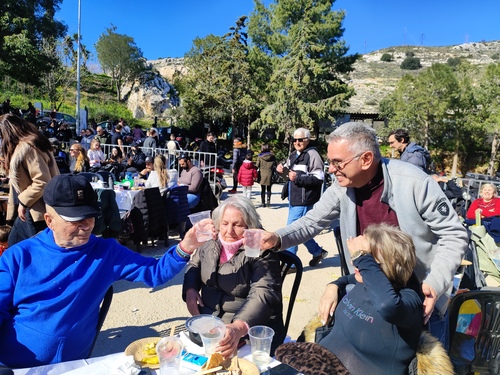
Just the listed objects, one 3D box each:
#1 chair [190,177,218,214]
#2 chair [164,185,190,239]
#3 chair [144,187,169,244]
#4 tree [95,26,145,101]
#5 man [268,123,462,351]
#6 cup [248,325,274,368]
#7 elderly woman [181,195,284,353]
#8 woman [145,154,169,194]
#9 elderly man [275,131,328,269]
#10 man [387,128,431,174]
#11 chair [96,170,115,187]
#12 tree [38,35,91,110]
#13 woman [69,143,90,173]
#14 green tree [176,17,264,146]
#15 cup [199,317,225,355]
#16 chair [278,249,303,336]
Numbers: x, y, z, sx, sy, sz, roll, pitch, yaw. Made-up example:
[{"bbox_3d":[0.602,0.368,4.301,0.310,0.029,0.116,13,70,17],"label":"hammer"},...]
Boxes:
[{"bbox_3d":[-0.878,0.278,6.163,0.540,0.860,0.480,3,6,-6],"label":"chair"},{"bbox_3d":[-1.148,0.346,5.380,0.540,0.820,0.560,0,7,-24],"label":"chair"},{"bbox_3d":[-1.433,0.360,5.120,0.540,0.850,0.460,8,8,41],"label":"chair"},{"bbox_3d":[-11.669,-11.043,31.000,4.600,6.800,4.400,3,7,0],"label":"tree"},{"bbox_3d":[0.472,0.493,1.484,0.620,1.520,0.750,9,8,44],"label":"man"},{"bbox_3d":[0.035,0.489,1.070,0.081,0.109,0.081,3,7,0],"label":"cup"},{"bbox_3d":[-0.136,0.617,1.600,0.520,1.180,0.720,6,6,22],"label":"elderly woman"},{"bbox_3d":[-1.508,0.096,5.596,0.500,1.250,0.720,-2,7,-40],"label":"woman"},{"bbox_3d":[0.644,0.132,4.250,0.500,1.730,0.540,-2,9,-41],"label":"elderly man"},{"bbox_3d":[1.974,0.180,4.400,0.460,1.760,0.500,4,7,5],"label":"man"},{"bbox_3d":[-2.542,0.175,6.100,0.540,0.820,0.560,3,7,0],"label":"chair"},{"bbox_3d":[-12.306,-7.629,23.000,3.500,5.100,3.400,0,7,-30],"label":"tree"},{"bbox_3d":[-3.433,-0.197,6.900,0.720,1.260,0.500,2,7,-12],"label":"woman"},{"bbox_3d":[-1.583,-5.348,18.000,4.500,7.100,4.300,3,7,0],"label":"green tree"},{"bbox_3d":[-0.108,0.449,1.010,0.077,0.092,0.077,3,6,0],"label":"cup"},{"bbox_3d":[-0.085,0.770,1.706,0.470,0.860,0.540,6,6,27],"label":"chair"}]

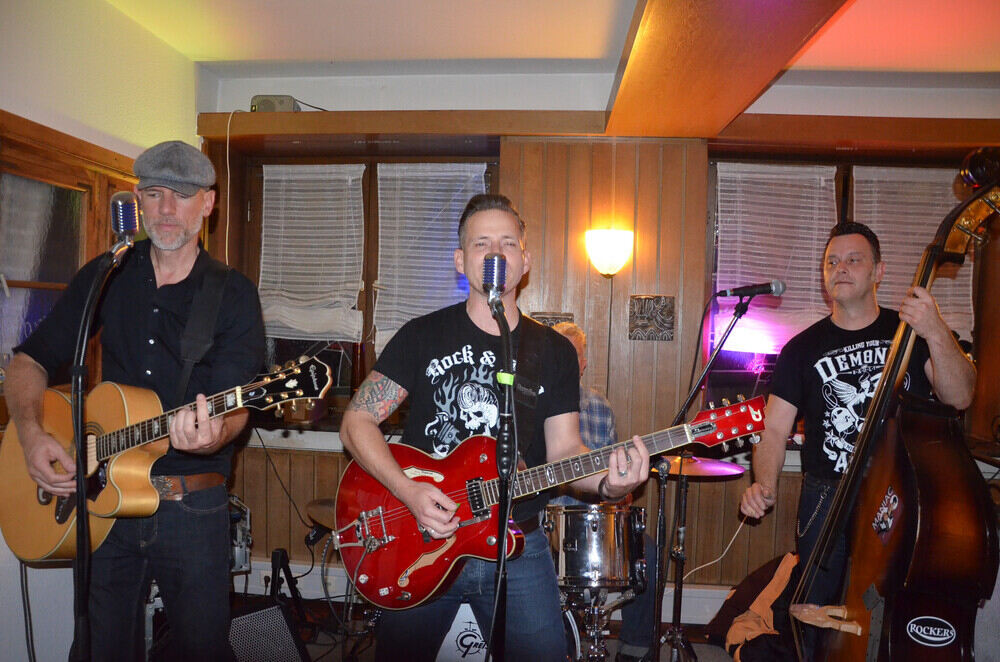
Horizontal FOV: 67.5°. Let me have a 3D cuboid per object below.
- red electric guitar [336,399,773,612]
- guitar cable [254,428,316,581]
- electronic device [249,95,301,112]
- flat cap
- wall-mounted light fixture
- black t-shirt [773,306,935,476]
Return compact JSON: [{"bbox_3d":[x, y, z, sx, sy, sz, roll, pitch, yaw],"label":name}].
[{"bbox_3d":[0.091,0.348,1.723,1.040,0.385,0.080,-20,-24,13],"label":"red electric guitar"},{"bbox_3d":[-0.980,0.793,3.420,0.280,0.700,0.180,1,2,4],"label":"guitar cable"},{"bbox_3d":[-1.061,-1.061,3.555,0.200,0.090,0.110,2,2,3],"label":"electronic device"},{"bbox_3d":[-0.754,-0.382,1.750,0.190,0.120,0.265,1,10,-13],"label":"flat cap"},{"bbox_3d":[0.509,-0.365,3.480,0.222,0.216,0.140,1,2,4],"label":"wall-mounted light fixture"},{"bbox_3d":[1.096,0.194,2.360,0.500,0.540,0.280,2,2,18],"label":"black t-shirt"}]

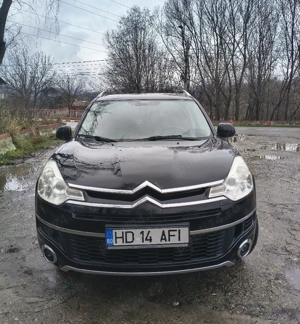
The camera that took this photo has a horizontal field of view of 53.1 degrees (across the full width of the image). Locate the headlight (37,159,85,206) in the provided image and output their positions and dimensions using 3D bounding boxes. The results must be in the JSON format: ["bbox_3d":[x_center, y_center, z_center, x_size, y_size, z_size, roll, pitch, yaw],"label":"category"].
[{"bbox_3d":[-0.664,0.157,2.217,0.410,0.280,0.500,-1,9,-1],"label":"headlight"}]

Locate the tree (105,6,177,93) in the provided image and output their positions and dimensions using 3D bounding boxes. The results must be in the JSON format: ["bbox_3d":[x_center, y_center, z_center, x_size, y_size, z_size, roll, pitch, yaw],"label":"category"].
[{"bbox_3d":[-0.949,-9.687,30.000,7.000,11.684,7.000,-1,9,-1],"label":"tree"}]

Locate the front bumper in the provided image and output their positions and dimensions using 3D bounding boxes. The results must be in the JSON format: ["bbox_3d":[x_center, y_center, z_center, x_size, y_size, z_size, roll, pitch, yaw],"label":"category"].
[{"bbox_3d":[-0.017,0.456,2.160,1.760,0.480,0.540,-1,9,-1],"label":"front bumper"}]

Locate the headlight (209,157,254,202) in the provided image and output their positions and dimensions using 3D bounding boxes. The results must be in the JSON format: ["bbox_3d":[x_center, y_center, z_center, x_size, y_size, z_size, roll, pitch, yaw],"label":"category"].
[{"bbox_3d":[0.616,0.129,2.230,0.410,0.280,0.500,-1,9,-1],"label":"headlight"}]

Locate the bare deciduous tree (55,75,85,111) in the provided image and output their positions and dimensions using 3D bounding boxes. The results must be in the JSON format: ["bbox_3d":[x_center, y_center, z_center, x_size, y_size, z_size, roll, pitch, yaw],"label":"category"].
[{"bbox_3d":[-8.039,-6.741,30.000,3.200,3.995,3.200,-1,9,-1],"label":"bare deciduous tree"}]

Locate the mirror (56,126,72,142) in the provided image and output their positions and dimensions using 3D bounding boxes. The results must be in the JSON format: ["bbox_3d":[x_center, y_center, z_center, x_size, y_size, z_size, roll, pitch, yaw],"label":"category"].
[{"bbox_3d":[-0.952,-0.323,3.384,0.215,0.175,0.140,-1,9,-1],"label":"mirror"}]

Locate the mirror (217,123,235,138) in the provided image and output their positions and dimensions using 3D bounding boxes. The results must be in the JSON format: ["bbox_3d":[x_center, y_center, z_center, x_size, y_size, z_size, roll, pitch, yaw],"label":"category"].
[{"bbox_3d":[0.857,-0.362,3.404,0.215,0.175,0.140,-1,9,-1],"label":"mirror"}]

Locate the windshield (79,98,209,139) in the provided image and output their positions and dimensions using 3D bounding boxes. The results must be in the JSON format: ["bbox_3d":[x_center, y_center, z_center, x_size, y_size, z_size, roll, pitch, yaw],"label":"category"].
[{"bbox_3d":[-0.050,-0.453,3.398,1.420,0.150,0.906,-1,39,-1],"label":"windshield"}]

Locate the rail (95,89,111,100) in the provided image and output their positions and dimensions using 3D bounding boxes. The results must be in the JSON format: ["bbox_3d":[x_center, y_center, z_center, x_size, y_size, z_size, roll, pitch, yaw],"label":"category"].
[{"bbox_3d":[-0.675,-1.008,4.600,0.090,0.130,1.650,-1,9,-1],"label":"rail"}]

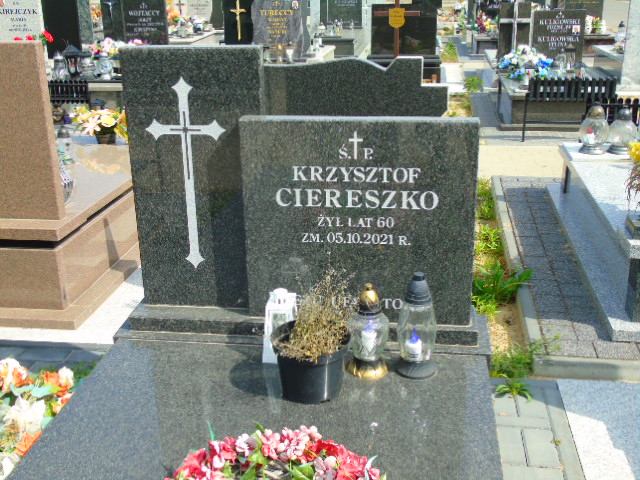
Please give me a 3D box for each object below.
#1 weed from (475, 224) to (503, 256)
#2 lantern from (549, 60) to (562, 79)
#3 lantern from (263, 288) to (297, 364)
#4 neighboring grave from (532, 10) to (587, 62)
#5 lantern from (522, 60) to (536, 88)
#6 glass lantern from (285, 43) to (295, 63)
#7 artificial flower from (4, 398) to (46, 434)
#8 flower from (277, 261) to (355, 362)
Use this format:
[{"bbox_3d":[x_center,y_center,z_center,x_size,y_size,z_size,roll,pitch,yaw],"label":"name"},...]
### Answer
[{"bbox_3d":[0.882,0.008,3.871,0.150,0.110,0.150,2,20,7],"label":"weed"},{"bbox_3d":[2.273,-1.631,7.137,0.145,0.200,0.145,2,20,7],"label":"lantern"},{"bbox_3d":[-0.117,0.246,2.195,0.108,0.212,0.108,2,20,7],"label":"lantern"},{"bbox_3d":[2.755,-2.333,8.496,0.570,0.620,0.090,2,20,9],"label":"neighboring grave"},{"bbox_3d":[1.944,-1.532,6.844,0.135,0.260,0.135,2,20,7],"label":"lantern"},{"bbox_3d":[-0.351,-2.226,8.793,0.115,0.250,0.115,2,20,7],"label":"glass lantern"},{"bbox_3d":[-0.906,0.536,2.260,0.120,0.090,0.110,2,20,9],"label":"artificial flower"},{"bbox_3d":[-0.013,0.174,1.727,0.175,0.155,0.165,2,20,9],"label":"flower"}]

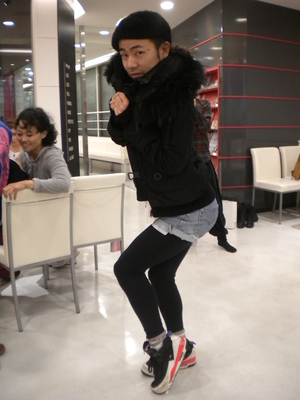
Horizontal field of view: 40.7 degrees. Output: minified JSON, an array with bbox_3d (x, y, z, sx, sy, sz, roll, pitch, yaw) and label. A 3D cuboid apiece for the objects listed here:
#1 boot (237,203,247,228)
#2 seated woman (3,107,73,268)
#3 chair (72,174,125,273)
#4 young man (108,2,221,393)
[{"bbox_3d":[1.105,0.181,4.857,0.110,0.260,0.270,1,11,13],"label":"boot"},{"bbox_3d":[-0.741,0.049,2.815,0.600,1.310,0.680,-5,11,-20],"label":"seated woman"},{"bbox_3d":[-0.485,0.229,3.064,0.425,0.875,0.550,-8,13,-33],"label":"chair"},{"bbox_3d":[0.048,0.065,1.814,0.520,1.640,0.470,-6,12,-25],"label":"young man"}]

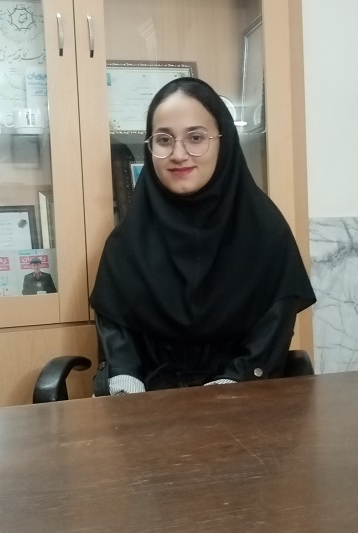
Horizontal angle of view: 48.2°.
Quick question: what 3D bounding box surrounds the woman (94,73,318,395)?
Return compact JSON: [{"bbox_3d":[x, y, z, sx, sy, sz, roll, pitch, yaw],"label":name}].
[{"bbox_3d":[0.040,0.246,0.809,0.480,1.320,0.620,-2,2,7],"label":"woman"}]

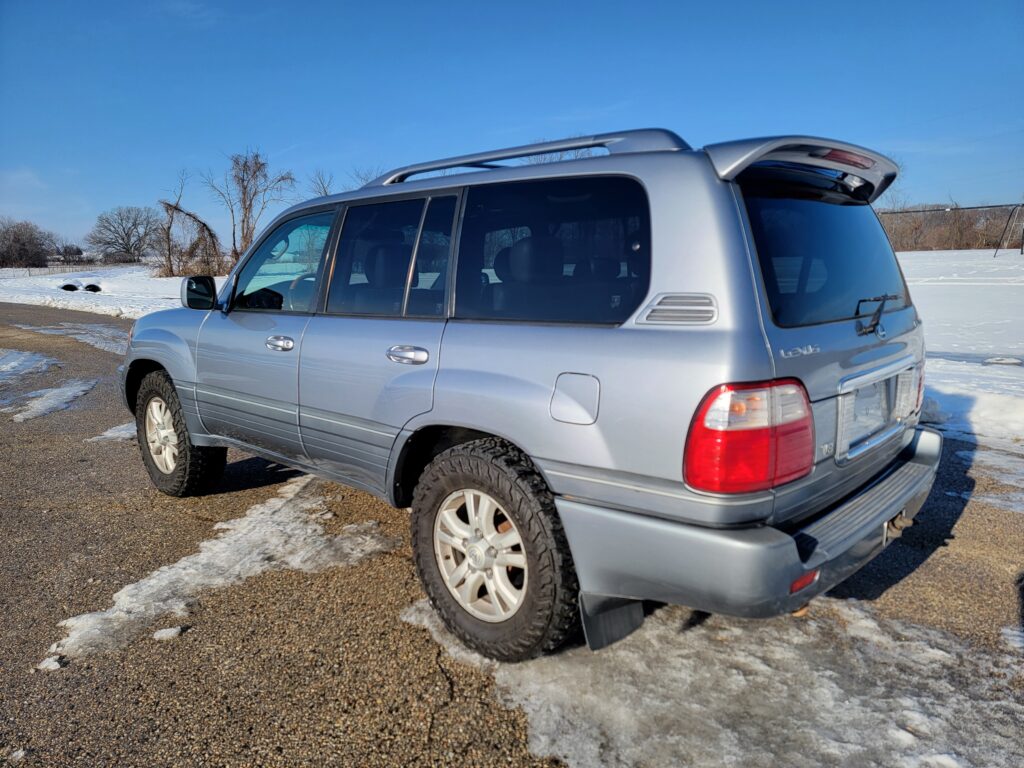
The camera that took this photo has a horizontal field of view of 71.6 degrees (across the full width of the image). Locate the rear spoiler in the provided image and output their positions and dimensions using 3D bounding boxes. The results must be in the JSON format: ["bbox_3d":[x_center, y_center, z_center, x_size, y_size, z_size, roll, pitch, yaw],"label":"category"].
[{"bbox_3d":[1.081,-0.755,2.491,0.270,0.180,1.360,8,13,42],"label":"rear spoiler"}]

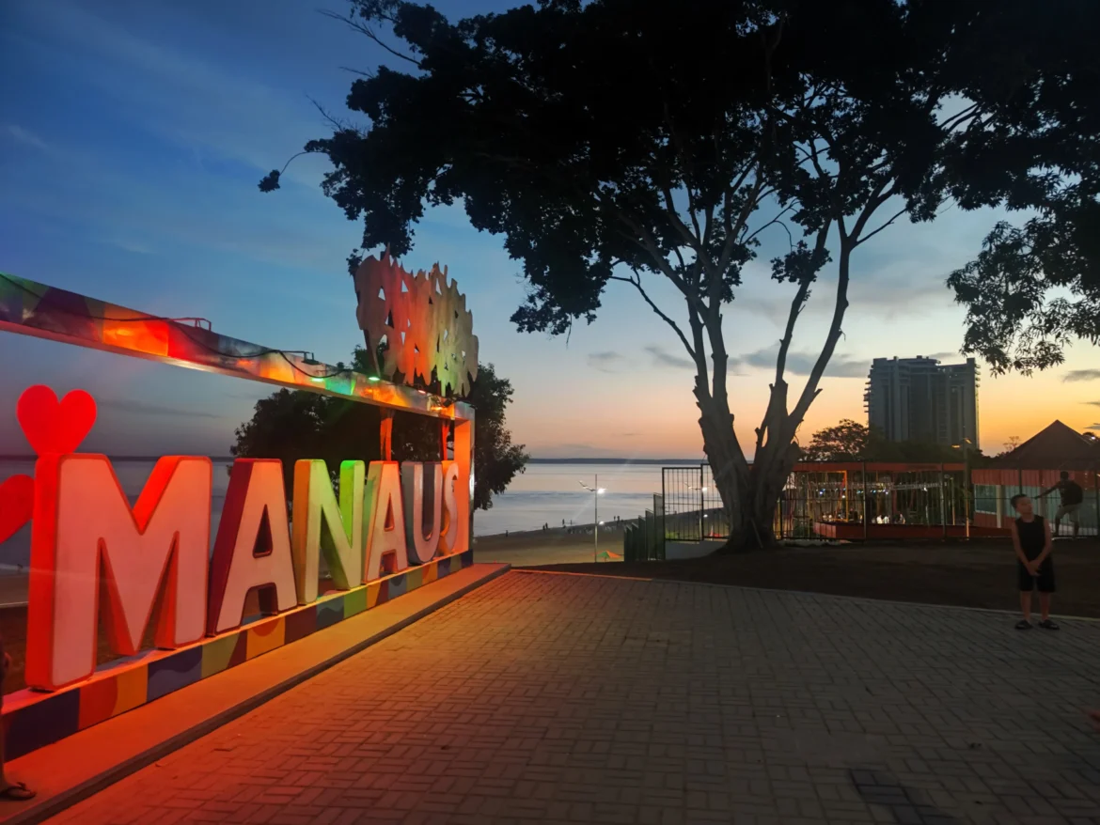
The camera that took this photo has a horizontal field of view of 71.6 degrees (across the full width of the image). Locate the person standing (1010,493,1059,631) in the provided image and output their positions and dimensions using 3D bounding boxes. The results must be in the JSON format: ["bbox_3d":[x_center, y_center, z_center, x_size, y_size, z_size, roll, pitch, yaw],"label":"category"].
[{"bbox_3d":[4.690,1.440,7.380,0.430,1.270,0.300,-1,-4,25],"label":"person standing"}]

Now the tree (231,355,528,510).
[{"bbox_3d":[-5.560,1.800,25.000,9.600,7.400,8.800,1,-4,-13],"label":"tree"}]

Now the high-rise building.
[{"bbox_3d":[187.000,0.000,384.000,49.000,56.000,27.000,-1,-4,19],"label":"high-rise building"}]

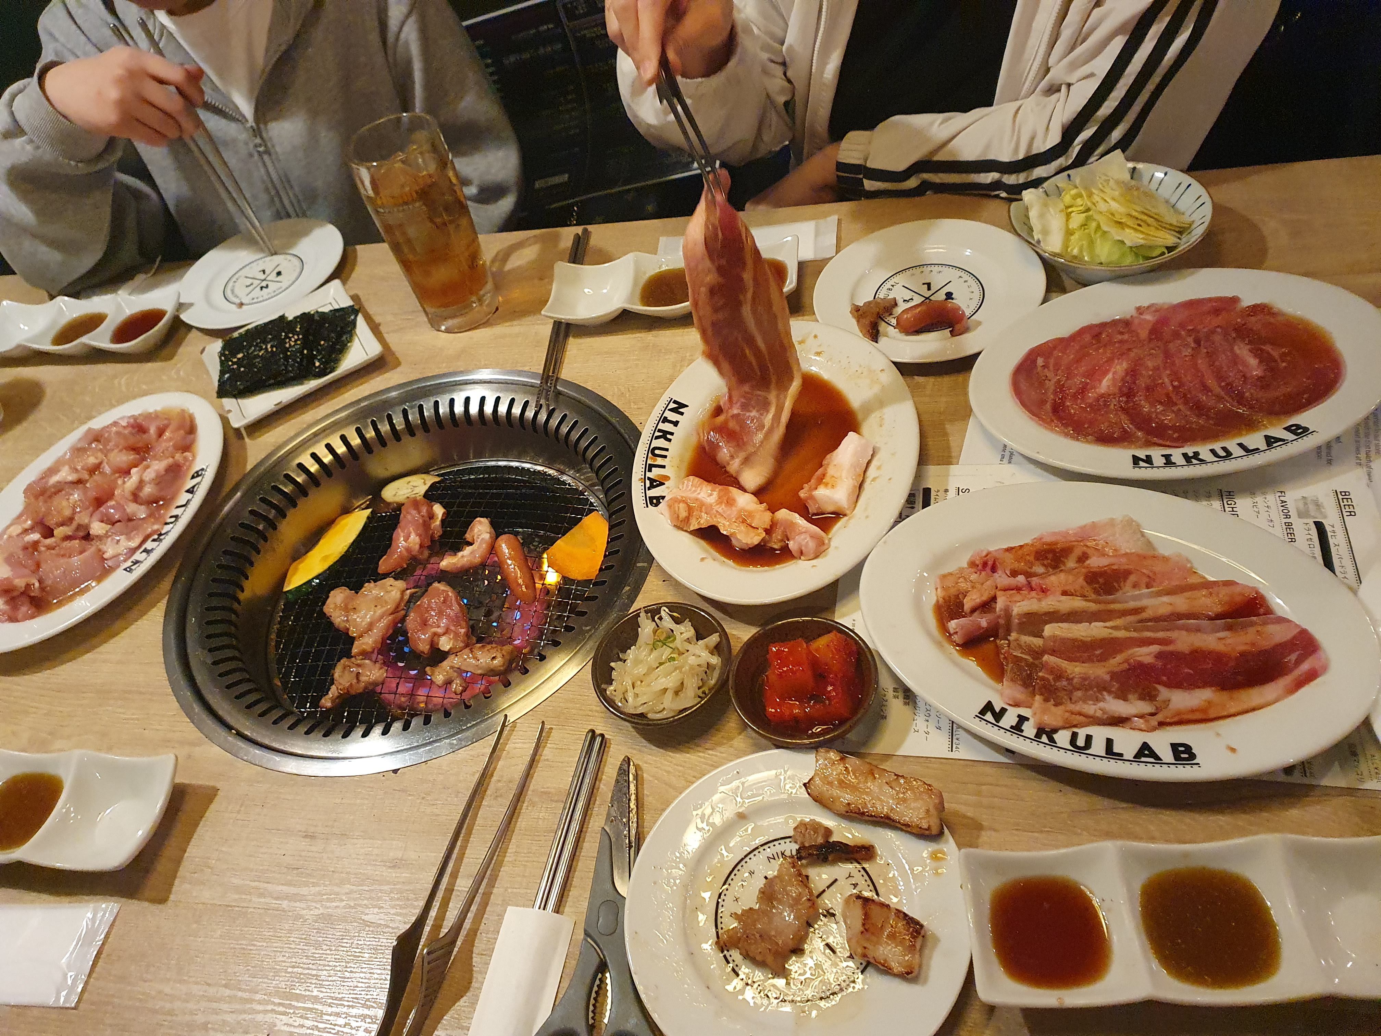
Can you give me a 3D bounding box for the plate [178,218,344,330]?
[{"bbox_3d":[-0.407,-0.229,0.995,0.169,0.021,0.169,-7,49,9],"label":"plate"}]

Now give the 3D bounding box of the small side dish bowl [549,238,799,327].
[{"bbox_3d":[-0.013,-0.186,0.842,0.207,0.031,0.069,-3,49,12],"label":"small side dish bowl"}]

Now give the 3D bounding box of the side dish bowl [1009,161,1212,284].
[{"bbox_3d":[0.307,-0.207,0.767,0.131,0.047,0.131,-7,49,9],"label":"side dish bowl"}]

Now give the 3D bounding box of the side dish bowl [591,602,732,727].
[{"bbox_3d":[-0.013,0.092,0.602,0.080,0.035,0.080,-7,49,9],"label":"side dish bowl"}]

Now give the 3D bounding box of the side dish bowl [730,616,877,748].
[{"bbox_3d":[0.065,0.098,0.576,0.080,0.035,0.080,-7,49,9],"label":"side dish bowl"}]

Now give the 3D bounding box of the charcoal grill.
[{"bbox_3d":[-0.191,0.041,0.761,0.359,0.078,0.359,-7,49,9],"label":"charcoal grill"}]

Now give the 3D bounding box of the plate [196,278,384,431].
[{"bbox_3d":[-0.342,-0.138,0.898,0.134,0.019,0.129,-32,50,-13],"label":"plate"}]

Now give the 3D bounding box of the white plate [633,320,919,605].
[{"bbox_3d":[0.058,-0.038,0.701,0.190,0.026,0.256,1,50,15],"label":"white plate"}]

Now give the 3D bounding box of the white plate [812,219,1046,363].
[{"bbox_3d":[0.177,-0.166,0.783,0.169,0.022,0.169,-7,49,9],"label":"white plate"}]

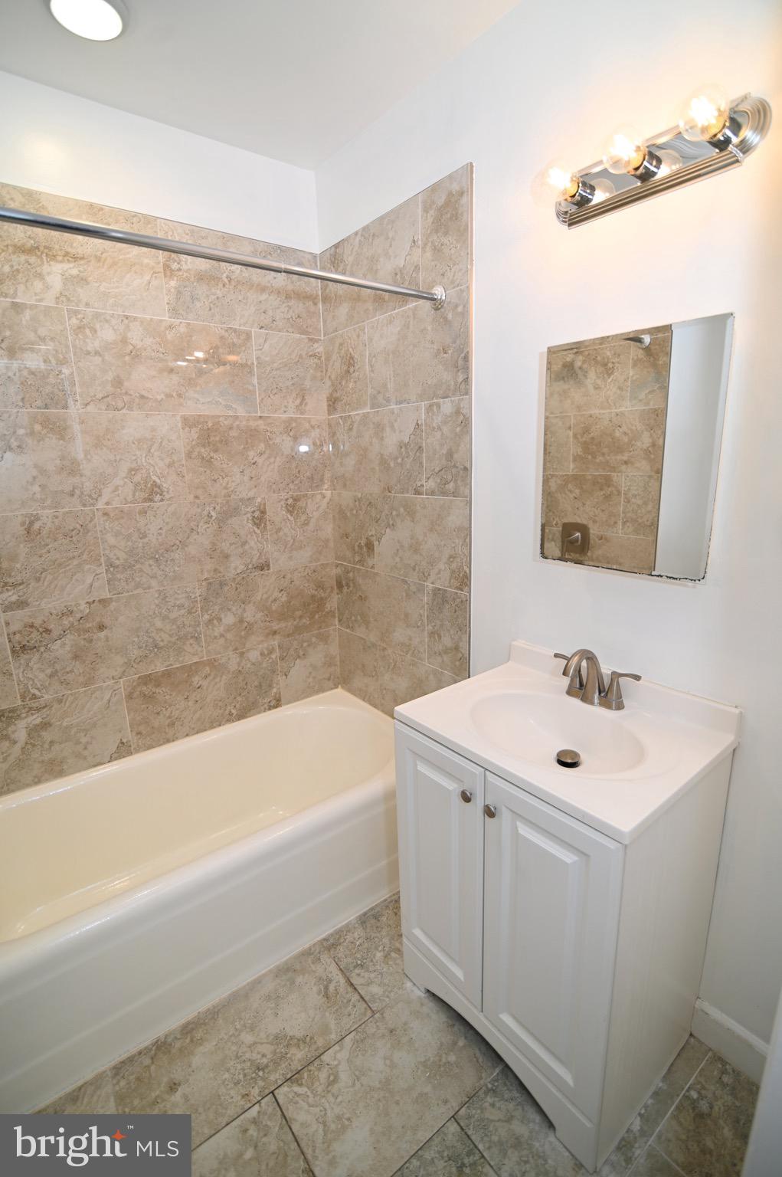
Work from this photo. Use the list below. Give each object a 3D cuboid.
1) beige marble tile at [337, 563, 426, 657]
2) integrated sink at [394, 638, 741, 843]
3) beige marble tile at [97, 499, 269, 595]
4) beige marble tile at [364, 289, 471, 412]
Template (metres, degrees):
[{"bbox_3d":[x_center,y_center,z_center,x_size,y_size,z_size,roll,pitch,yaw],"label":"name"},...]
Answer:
[{"bbox_3d":[-0.052,0.080,2.159,0.010,0.307,0.605,-12,18,-37],"label":"beige marble tile"},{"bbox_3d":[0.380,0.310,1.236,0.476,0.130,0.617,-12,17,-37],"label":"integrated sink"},{"bbox_3d":[-0.742,-0.171,1.958,0.609,0.304,0.010,-12,17,-37],"label":"beige marble tile"},{"bbox_3d":[0.077,-0.773,1.745,0.010,0.302,0.505,-12,18,-37],"label":"beige marble tile"}]

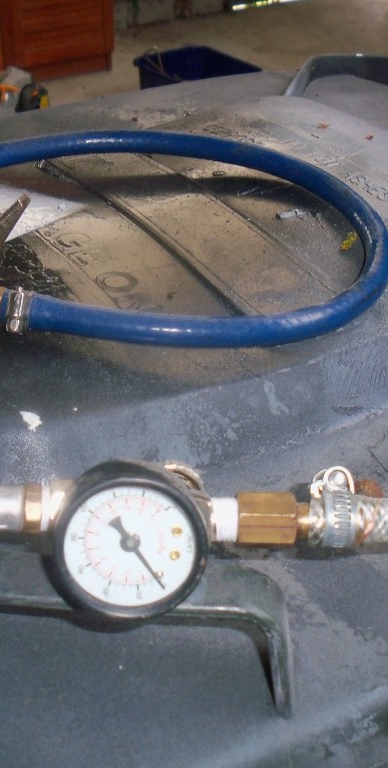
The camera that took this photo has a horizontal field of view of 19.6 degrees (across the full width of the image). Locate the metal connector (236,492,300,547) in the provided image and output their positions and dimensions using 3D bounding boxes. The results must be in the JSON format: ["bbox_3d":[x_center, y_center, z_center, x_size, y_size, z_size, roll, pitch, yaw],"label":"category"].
[{"bbox_3d":[0.023,0.043,0.358,0.020,0.018,0.018,2,32,-2],"label":"metal connector"}]

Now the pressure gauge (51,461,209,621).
[{"bbox_3d":[-0.019,0.044,0.336,0.043,0.043,0.030,3,9,-3],"label":"pressure gauge"}]

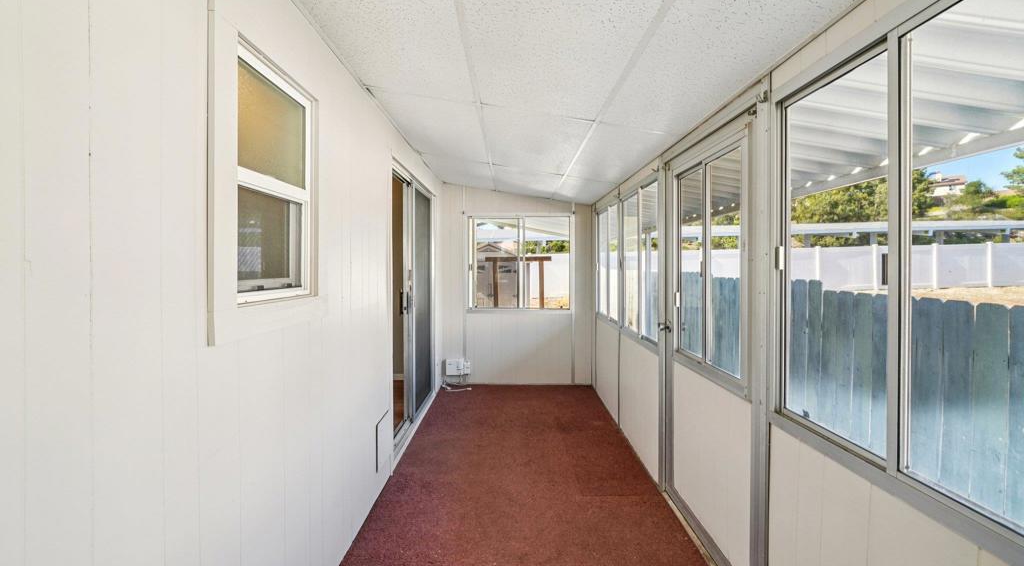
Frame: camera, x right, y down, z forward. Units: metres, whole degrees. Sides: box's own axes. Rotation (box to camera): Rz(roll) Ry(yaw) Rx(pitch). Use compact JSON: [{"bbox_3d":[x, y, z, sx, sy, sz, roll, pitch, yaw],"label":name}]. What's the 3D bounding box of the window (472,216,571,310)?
[{"bbox_3d":[0.106,-0.217,4.120,1.100,1.060,0.080,0,2,0],"label":"window"}]

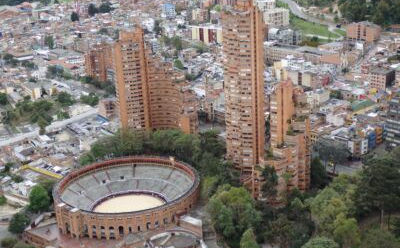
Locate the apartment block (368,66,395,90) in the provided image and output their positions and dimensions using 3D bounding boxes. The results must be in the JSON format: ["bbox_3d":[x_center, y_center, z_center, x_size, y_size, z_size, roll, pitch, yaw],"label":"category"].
[{"bbox_3d":[143.370,-34.990,447.430,16.500,16.500,15.000,-19,23,-42],"label":"apartment block"}]

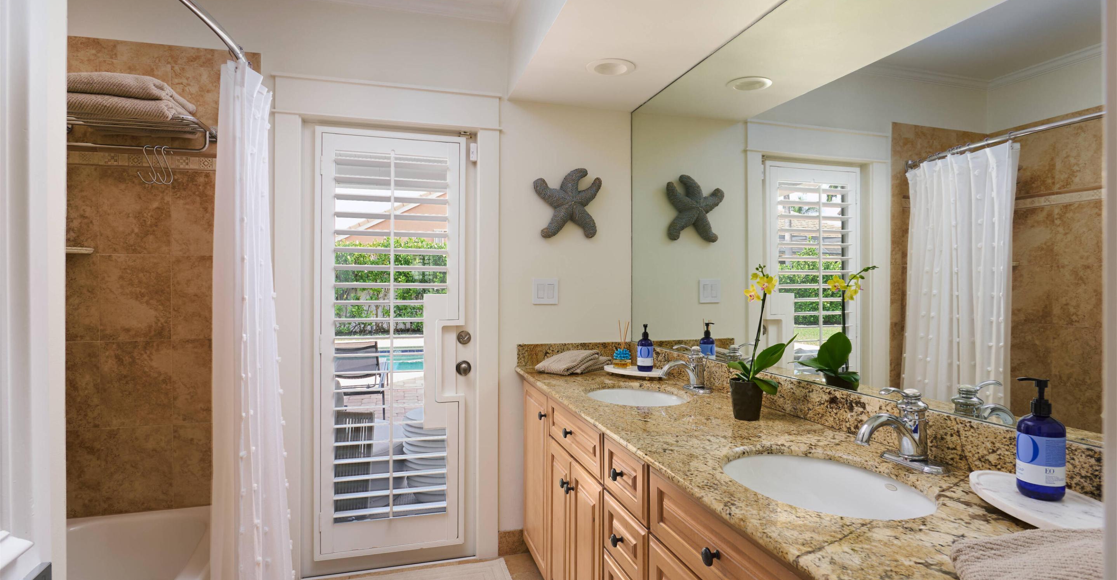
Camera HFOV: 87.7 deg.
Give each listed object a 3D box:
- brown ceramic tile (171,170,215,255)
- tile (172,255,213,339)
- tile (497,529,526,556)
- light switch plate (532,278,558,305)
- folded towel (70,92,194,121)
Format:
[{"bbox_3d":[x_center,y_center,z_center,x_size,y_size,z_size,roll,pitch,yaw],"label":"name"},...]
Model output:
[{"bbox_3d":[-1.410,-0.304,2.330,0.242,0.333,0.010,0,0,-16],"label":"brown ceramic tile"},{"bbox_3d":[-1.438,0.032,2.376,0.250,0.341,0.011,0,0,-16],"label":"tile"},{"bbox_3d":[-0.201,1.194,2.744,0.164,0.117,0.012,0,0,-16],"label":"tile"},{"bbox_3d":[-0.060,0.009,2.781,0.124,0.121,0.009,0,0,-16],"label":"light switch plate"},{"bbox_3d":[-1.579,-0.653,2.142,0.370,0.085,0.240,0,0,-16],"label":"folded towel"}]

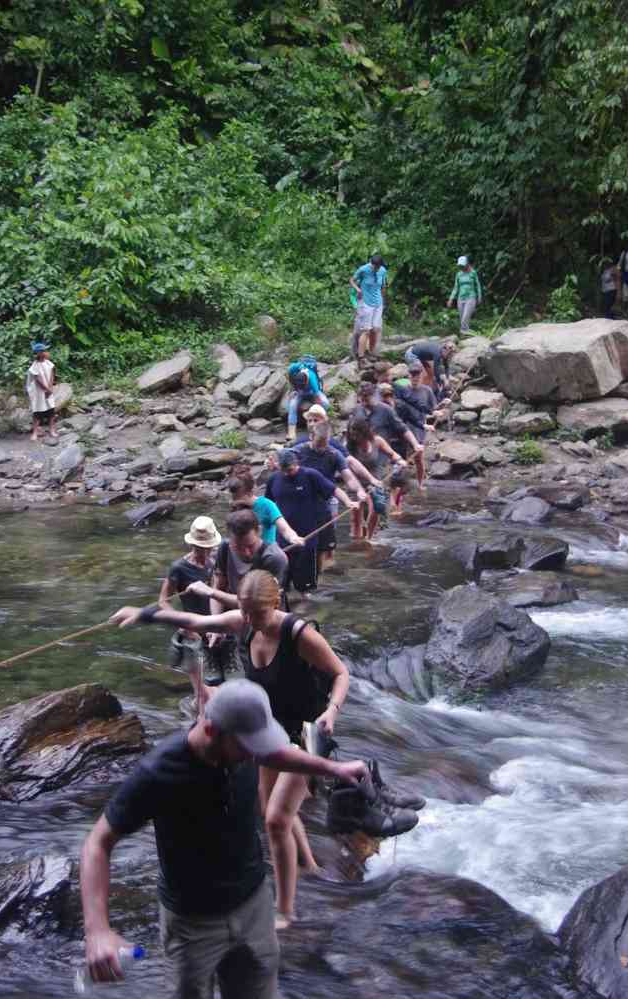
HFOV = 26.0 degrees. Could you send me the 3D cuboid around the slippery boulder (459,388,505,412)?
[{"bbox_3d":[2.442,-1.435,19.700,0.660,0.270,0.480,0,10,0],"label":"slippery boulder"}]

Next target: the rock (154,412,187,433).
[{"bbox_3d":[-2.016,-1.082,19.100,0.480,0.280,0.420,0,8,0],"label":"rock"}]

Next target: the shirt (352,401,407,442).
[{"bbox_3d":[0.792,-0.894,16.200,0.620,0.560,0.400,-1,10,-7],"label":"shirt"}]

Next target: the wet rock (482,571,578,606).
[{"bbox_3d":[2.038,0.847,12.800,0.850,0.220,0.600,0,11,0],"label":"wet rock"}]

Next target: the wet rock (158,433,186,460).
[{"bbox_3d":[-2.023,-0.752,19.300,0.400,0.380,0.350,0,10,0],"label":"wet rock"}]

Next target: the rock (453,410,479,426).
[{"bbox_3d":[2.273,-1.215,20.400,0.370,0.230,0.300,0,10,0],"label":"rock"}]

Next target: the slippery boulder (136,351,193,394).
[{"bbox_3d":[-2.386,-2.043,21.700,0.850,0.620,0.600,0,10,0],"label":"slippery boulder"}]

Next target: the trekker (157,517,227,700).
[{"bbox_3d":[-0.815,0.778,9.200,0.520,1.480,0.500,0,8,-3],"label":"trekker"}]

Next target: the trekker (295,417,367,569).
[{"bbox_3d":[0.169,0.041,13.900,0.700,1.700,0.500,-2,11,-11],"label":"trekker"}]

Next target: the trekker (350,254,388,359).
[{"bbox_3d":[0.833,-2.858,20.400,0.550,1.640,0.420,-1,8,-9],"label":"trekker"}]

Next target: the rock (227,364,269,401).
[{"bbox_3d":[-0.968,-1.730,20.100,0.620,0.450,0.550,0,10,0],"label":"rock"}]

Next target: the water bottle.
[{"bbox_3d":[-0.594,1.365,3.950,0.220,0.067,0.067,-28,0,-6],"label":"water bottle"}]

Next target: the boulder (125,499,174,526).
[{"bbox_3d":[-1.984,0.157,16.400,0.560,0.260,0.420,0,11,0],"label":"boulder"}]

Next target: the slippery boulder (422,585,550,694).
[{"bbox_3d":[1.362,1.120,10.800,0.950,0.680,0.800,0,11,0],"label":"slippery boulder"}]

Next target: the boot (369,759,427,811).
[{"bbox_3d":[0.241,0.946,4.450,0.270,0.165,0.110,6,10,-3],"label":"boot"}]

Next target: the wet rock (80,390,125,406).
[{"bbox_3d":[-3.236,-1.545,20.800,0.690,0.180,0.420,0,11,0],"label":"wet rock"}]

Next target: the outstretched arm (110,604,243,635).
[{"bbox_3d":[-0.617,0.538,6.100,0.600,0.120,0.120,-4,11,-21],"label":"outstretched arm"}]

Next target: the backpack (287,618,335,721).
[{"bbox_3d":[-0.053,0.777,6.250,0.290,0.440,0.180,5,12,26],"label":"backpack"}]

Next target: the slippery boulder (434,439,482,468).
[{"bbox_3d":[1.934,-0.602,18.200,0.610,0.300,0.480,0,10,0],"label":"slippery boulder"}]

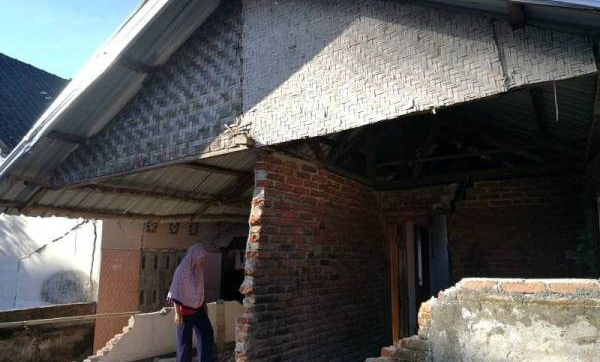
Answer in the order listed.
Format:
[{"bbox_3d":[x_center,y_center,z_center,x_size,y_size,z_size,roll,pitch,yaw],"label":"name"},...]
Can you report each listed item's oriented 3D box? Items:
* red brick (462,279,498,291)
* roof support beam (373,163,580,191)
[{"bbox_3d":[1.086,0.624,2.785,0.186,0.054,0.100,-8,-12,33],"label":"red brick"},{"bbox_3d":[1.854,-0.041,5.136,2.138,0.110,0.100,-8,-12,33],"label":"roof support beam"}]

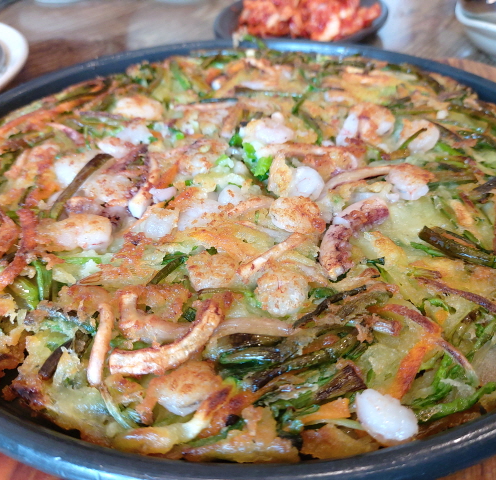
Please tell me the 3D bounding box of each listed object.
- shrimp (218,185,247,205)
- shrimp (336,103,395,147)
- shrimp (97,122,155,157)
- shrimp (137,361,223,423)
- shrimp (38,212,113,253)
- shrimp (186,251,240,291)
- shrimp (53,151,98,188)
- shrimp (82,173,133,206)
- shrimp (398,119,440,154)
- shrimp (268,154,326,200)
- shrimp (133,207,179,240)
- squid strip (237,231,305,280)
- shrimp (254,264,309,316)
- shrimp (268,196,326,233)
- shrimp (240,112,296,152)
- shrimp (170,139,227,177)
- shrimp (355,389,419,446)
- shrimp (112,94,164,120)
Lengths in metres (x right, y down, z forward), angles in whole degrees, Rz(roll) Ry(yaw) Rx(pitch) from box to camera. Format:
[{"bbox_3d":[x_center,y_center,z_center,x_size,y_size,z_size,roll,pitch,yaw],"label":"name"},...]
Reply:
[{"bbox_3d":[-0.006,-0.018,0.185,0.013,0.008,0.009,-1,41,0],"label":"shrimp"},{"bbox_3d":[0.058,-0.058,0.230,0.026,0.011,0.027,-1,41,0],"label":"shrimp"},{"bbox_3d":[-0.063,-0.052,0.239,0.029,0.013,0.021,-18,42,-18],"label":"shrimp"},{"bbox_3d":[-0.018,0.039,0.119,0.022,0.010,0.013,-13,42,-14],"label":"shrimp"},{"bbox_3d":[-0.063,-0.003,0.168,0.025,0.010,0.014,3,41,4],"label":"shrimp"},{"bbox_3d":[-0.011,0.010,0.153,0.018,0.009,0.013,-1,41,0],"label":"shrimp"},{"bbox_3d":[-0.080,-0.033,0.217,0.022,0.013,0.021,-15,41,-14],"label":"shrimp"},{"bbox_3d":[-0.062,-0.022,0.203,0.021,0.011,0.018,-2,40,1],"label":"shrimp"},{"bbox_3d":[0.085,-0.052,0.230,0.020,0.013,0.018,-15,41,-14],"label":"shrimp"},{"bbox_3d":[0.022,-0.028,0.205,0.025,0.015,0.022,-2,40,1],"label":"shrimp"},{"bbox_3d":[-0.034,-0.006,0.172,0.018,0.009,0.013,-1,41,0],"label":"shrimp"},{"bbox_3d":[0.009,0.005,0.158,0.030,0.006,0.006,-30,49,-30],"label":"squid strip"},{"bbox_3d":[0.011,0.017,0.152,0.018,0.013,0.018,-2,40,1],"label":"shrimp"},{"bbox_3d":[0.020,-0.010,0.183,0.023,0.013,0.017,8,41,13],"label":"shrimp"},{"bbox_3d":[0.010,-0.056,0.239,0.028,0.013,0.022,-2,40,1],"label":"shrimp"},{"bbox_3d":[-0.023,-0.037,0.207,0.025,0.010,0.019,-11,42,-11],"label":"shrimp"},{"bbox_3d":[0.035,0.045,0.117,0.011,0.011,0.018,-34,49,-32],"label":"shrimp"},{"bbox_3d":[-0.058,-0.071,0.247,0.027,0.010,0.014,-1,41,0],"label":"shrimp"}]

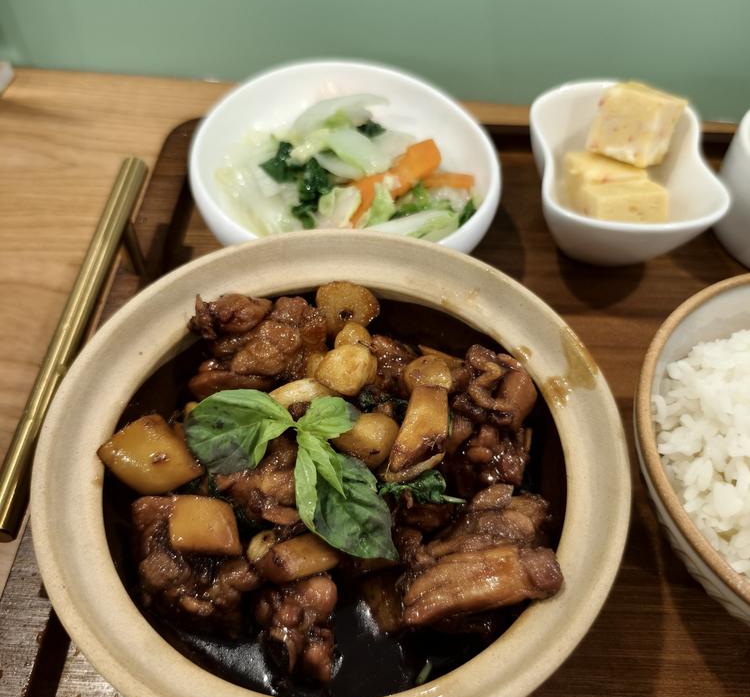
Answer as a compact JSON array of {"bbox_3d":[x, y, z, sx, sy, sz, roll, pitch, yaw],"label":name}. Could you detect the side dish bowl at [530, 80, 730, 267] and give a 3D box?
[{"bbox_3d":[0.115,-0.079,0.333,0.085,0.050,0.105,1,53,-1],"label":"side dish bowl"}]

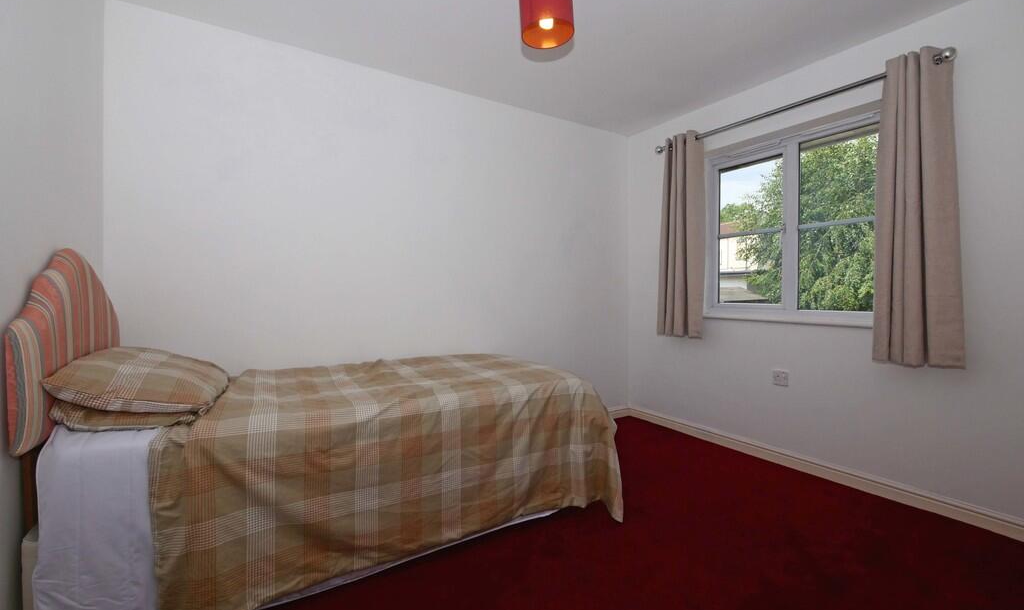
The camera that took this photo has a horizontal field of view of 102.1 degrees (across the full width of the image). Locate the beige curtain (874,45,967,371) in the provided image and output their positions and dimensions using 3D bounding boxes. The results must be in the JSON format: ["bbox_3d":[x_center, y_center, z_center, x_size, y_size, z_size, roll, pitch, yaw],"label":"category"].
[{"bbox_3d":[1.902,-0.449,1.930,0.120,1.460,0.330,-1,2,-32],"label":"beige curtain"}]

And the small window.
[{"bbox_3d":[1.701,-0.477,2.558,0.130,1.150,1.170,-1,2,-32],"label":"small window"}]

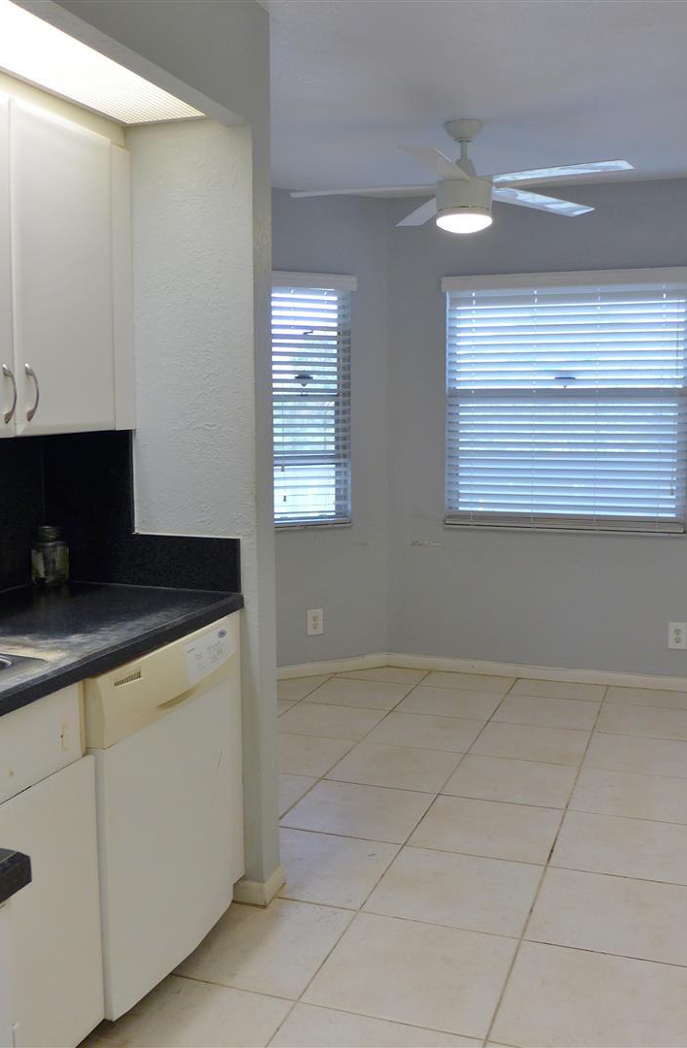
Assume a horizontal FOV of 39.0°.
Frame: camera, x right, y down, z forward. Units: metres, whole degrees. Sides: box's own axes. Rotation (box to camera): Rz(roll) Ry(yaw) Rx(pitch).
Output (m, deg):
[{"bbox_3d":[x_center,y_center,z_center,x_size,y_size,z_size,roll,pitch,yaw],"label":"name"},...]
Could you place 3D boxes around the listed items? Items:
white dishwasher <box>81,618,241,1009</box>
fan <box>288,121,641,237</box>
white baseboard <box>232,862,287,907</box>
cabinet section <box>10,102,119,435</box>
[{"bbox_3d":[-0.689,0.694,2.497,0.601,0.841,0.603,2,7,20],"label":"white dishwasher"},{"bbox_3d":[0.463,-1.319,3.701,1.300,0.411,1.290,2,7,20],"label":"fan"},{"bbox_3d":[-0.248,1.048,2.861,0.112,0.078,0.155,2,7,20],"label":"white baseboard"},{"bbox_3d":[-0.843,-0.611,2.480,0.325,0.760,0.408,2,7,20],"label":"cabinet section"}]

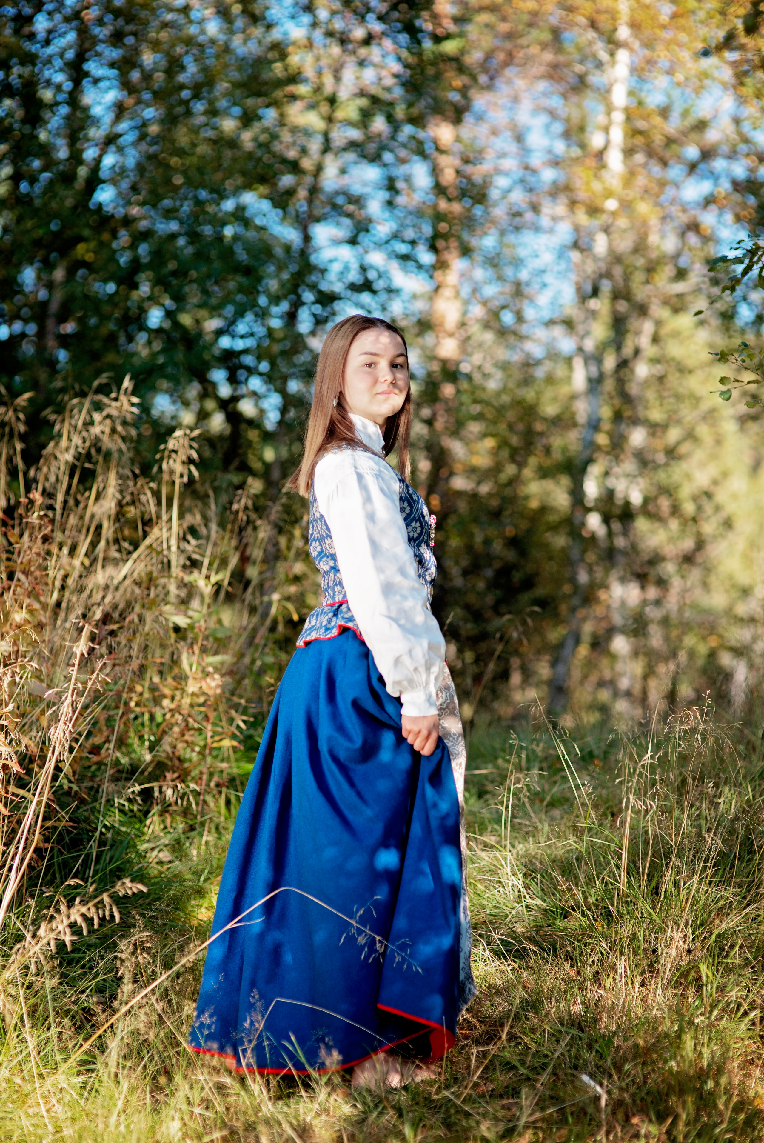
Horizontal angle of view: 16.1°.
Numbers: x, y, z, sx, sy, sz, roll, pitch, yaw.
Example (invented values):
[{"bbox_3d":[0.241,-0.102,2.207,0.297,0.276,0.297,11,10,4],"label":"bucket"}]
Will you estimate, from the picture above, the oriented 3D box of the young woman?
[{"bbox_3d":[-0.110,0.270,5.830,0.610,1.650,0.550,0,1,3],"label":"young woman"}]

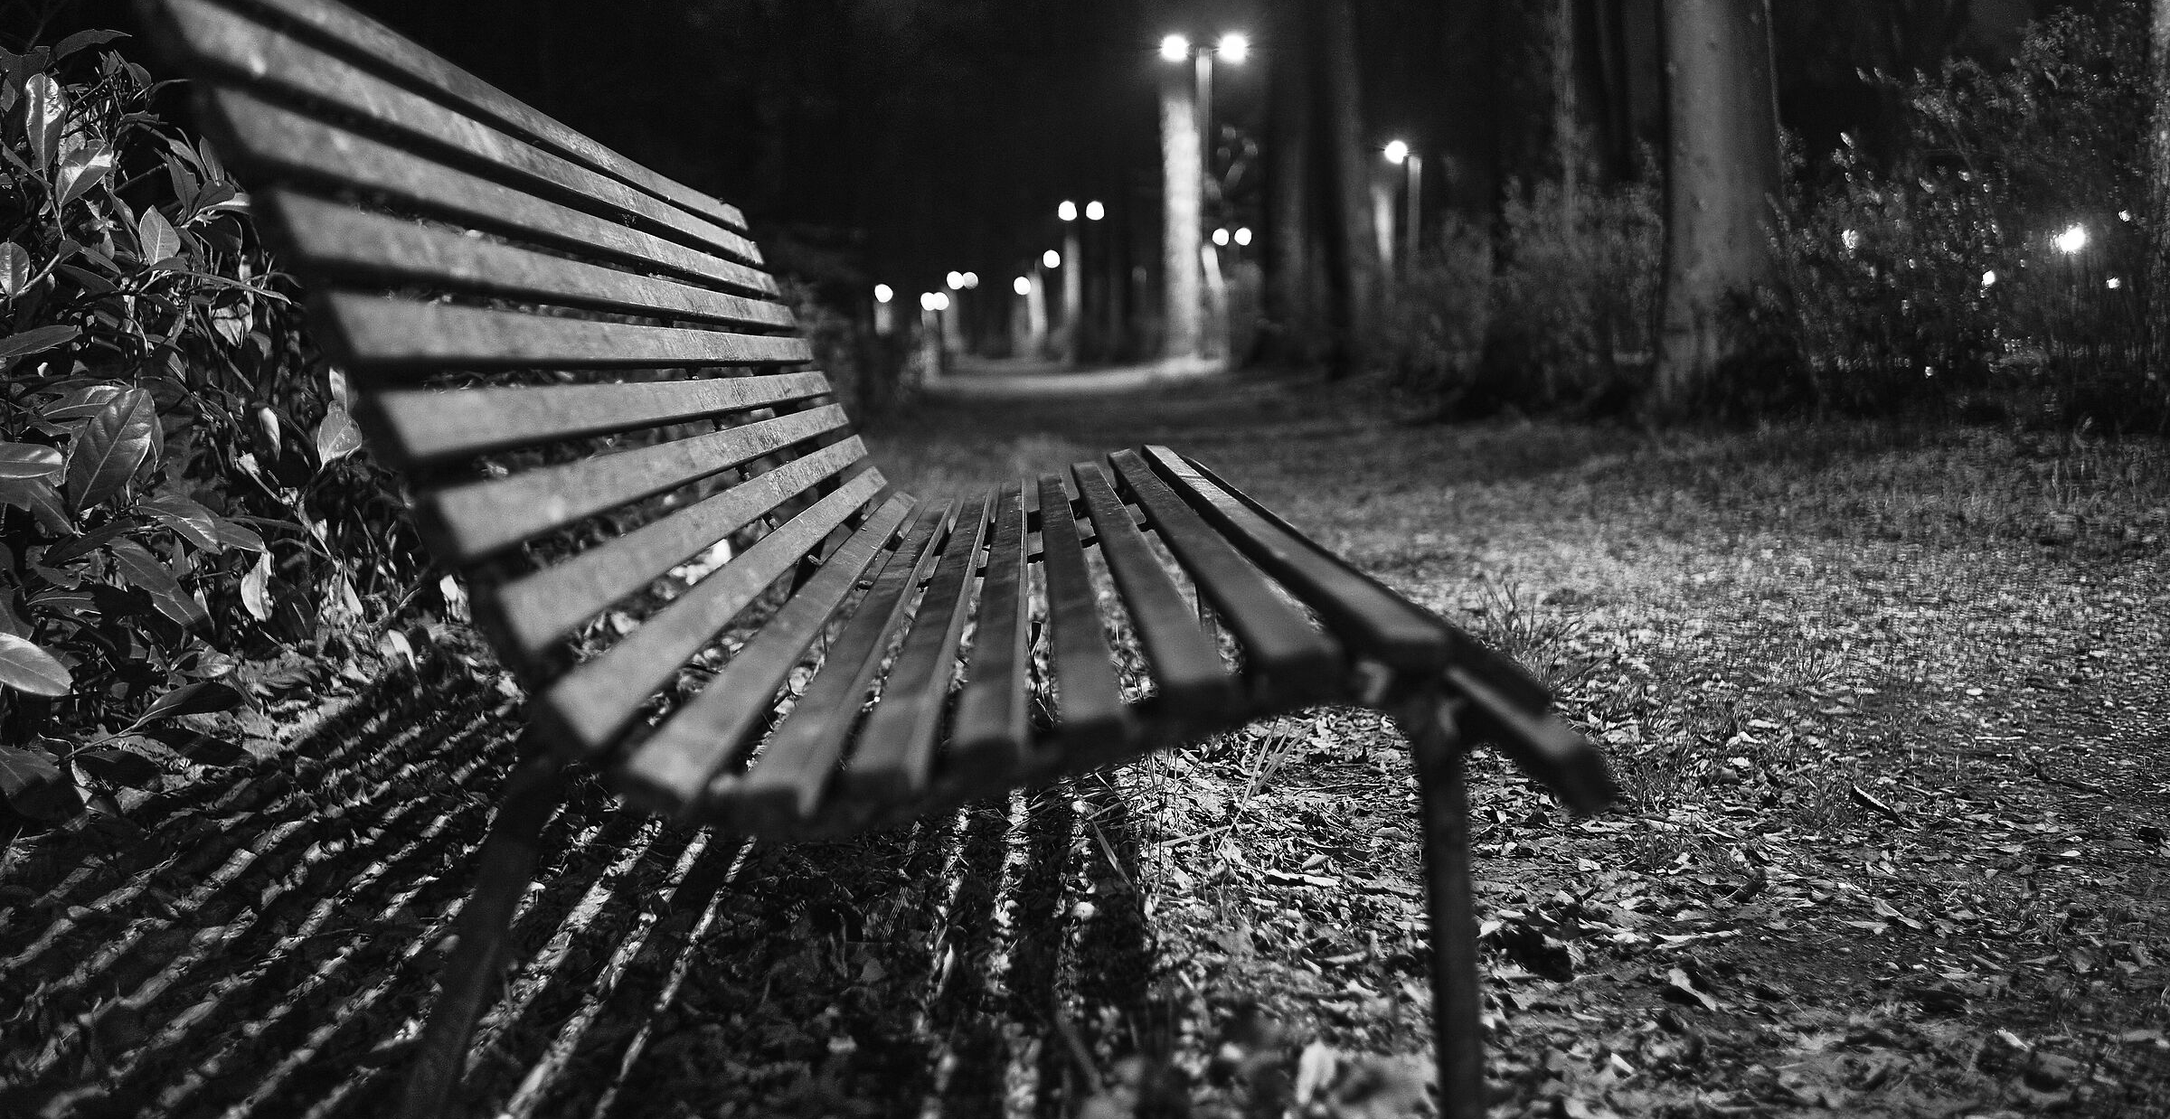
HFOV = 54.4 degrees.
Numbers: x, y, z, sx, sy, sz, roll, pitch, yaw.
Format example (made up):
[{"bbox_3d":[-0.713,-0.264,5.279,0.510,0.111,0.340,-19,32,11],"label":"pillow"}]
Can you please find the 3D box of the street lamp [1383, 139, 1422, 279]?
[{"bbox_3d":[5.934,-5.457,39.684,0.600,4.500,0.300,-1,5,-1],"label":"street lamp"}]

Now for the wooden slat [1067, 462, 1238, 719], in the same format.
[{"bbox_3d":[0.029,-0.038,2.474,0.039,0.025,2.530,-6,6,-1],"label":"wooden slat"}]

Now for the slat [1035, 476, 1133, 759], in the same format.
[{"bbox_3d":[-0.027,-0.014,2.475,0.039,0.025,2.530,-8,6,-1],"label":"slat"}]

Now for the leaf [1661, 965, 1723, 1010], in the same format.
[{"bbox_3d":[0.614,0.434,2.131,0.025,0.026,0.062,-5,7,-40],"label":"leaf"}]

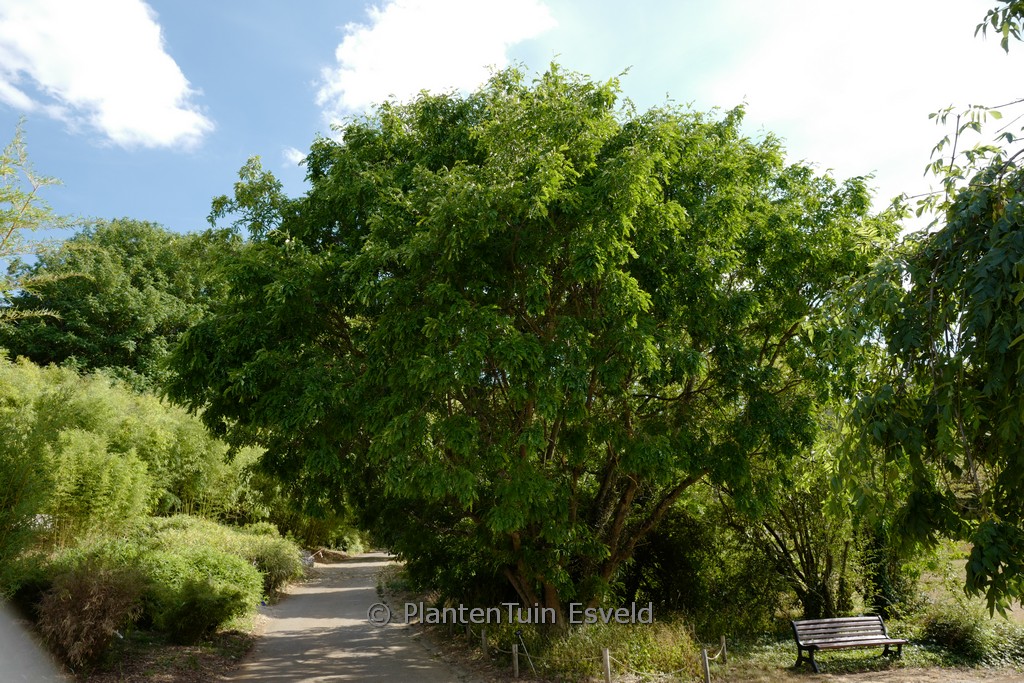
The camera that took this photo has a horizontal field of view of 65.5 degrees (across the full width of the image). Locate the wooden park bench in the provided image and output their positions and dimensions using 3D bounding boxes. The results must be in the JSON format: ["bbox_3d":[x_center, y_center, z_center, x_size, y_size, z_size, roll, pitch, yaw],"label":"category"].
[{"bbox_3d":[6.068,5.398,14.276,1.925,0.780,0.670,3,-16,-18],"label":"wooden park bench"}]

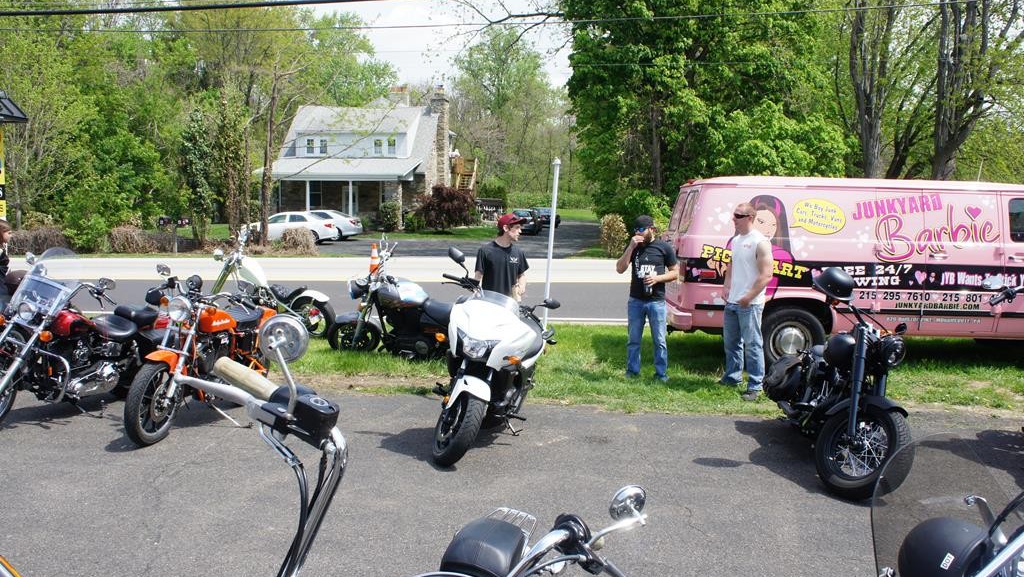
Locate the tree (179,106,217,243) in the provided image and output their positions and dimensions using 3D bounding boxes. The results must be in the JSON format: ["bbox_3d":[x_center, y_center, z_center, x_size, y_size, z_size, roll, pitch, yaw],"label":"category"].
[{"bbox_3d":[-11.750,-4.200,33.000,1.450,5.100,1.400,0,5,0],"label":"tree"}]

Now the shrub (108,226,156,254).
[{"bbox_3d":[-12.900,-1.630,30.000,1.700,0.970,1.200,0,5,0],"label":"shrub"}]

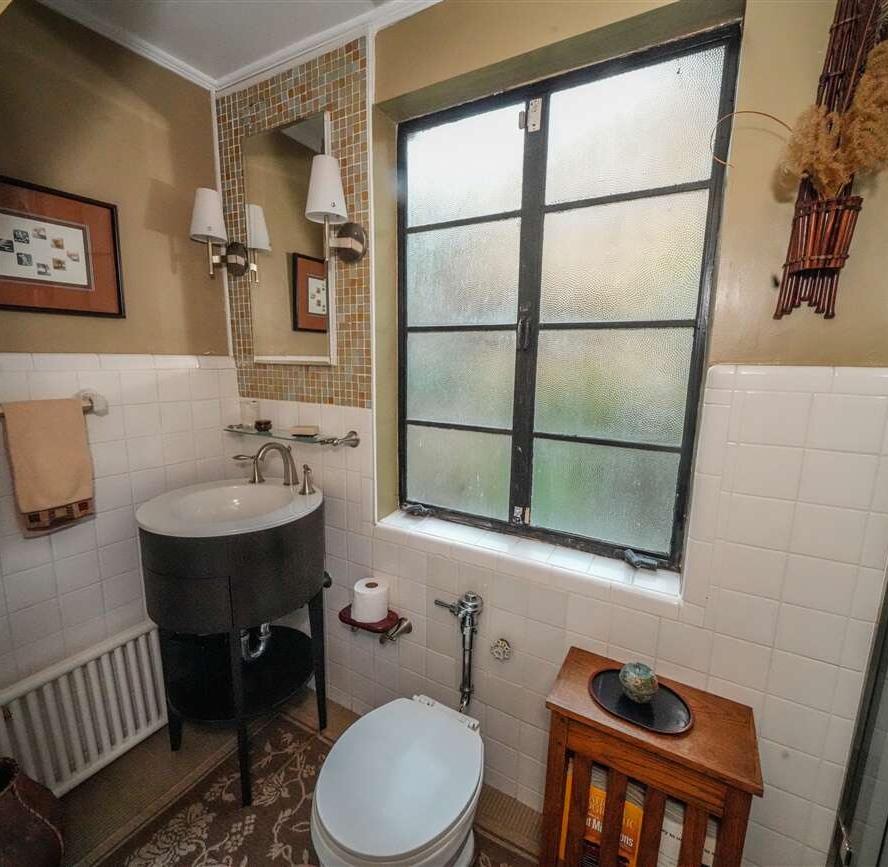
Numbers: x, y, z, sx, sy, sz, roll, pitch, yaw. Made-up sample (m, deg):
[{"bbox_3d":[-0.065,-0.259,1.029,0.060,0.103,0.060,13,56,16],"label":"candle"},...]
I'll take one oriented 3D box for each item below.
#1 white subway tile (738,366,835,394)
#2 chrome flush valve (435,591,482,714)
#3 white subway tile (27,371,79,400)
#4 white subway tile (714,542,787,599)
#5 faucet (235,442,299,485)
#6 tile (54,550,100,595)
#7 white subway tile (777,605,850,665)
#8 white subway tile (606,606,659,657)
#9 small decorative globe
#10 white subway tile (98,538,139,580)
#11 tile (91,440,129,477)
[{"bbox_3d":[0.676,-0.108,0.868,0.152,0.051,0.009,6,11,30],"label":"white subway tile"},{"bbox_3d":[0.030,0.650,1.298,0.140,0.410,0.100,6,11,29],"label":"chrome flush valve"},{"bbox_3d":[-1.106,-0.119,1.234,0.010,0.108,0.108,6,11,29],"label":"white subway tile"},{"bbox_3d":[0.666,0.295,0.936,0.108,0.108,0.010,6,11,29],"label":"white subway tile"},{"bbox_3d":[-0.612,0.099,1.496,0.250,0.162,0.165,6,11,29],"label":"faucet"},{"bbox_3d":[-1.117,0.421,1.318,0.009,0.108,0.108,7,11,30],"label":"tile"},{"bbox_3d":[0.754,0.410,0.894,0.108,0.108,0.009,6,11,29],"label":"white subway tile"},{"bbox_3d":[0.474,0.490,1.081,0.108,0.108,0.009,6,11,30],"label":"white subway tile"},{"bbox_3d":[0.428,0.550,0.957,0.078,0.078,0.078,6,11,29],"label":"small decorative globe"},{"bbox_3d":[-1.061,0.405,1.418,0.009,0.108,0.108,6,11,29],"label":"white subway tile"},{"bbox_3d":[-1.054,0.081,1.361,0.009,0.108,0.108,7,11,30],"label":"tile"}]

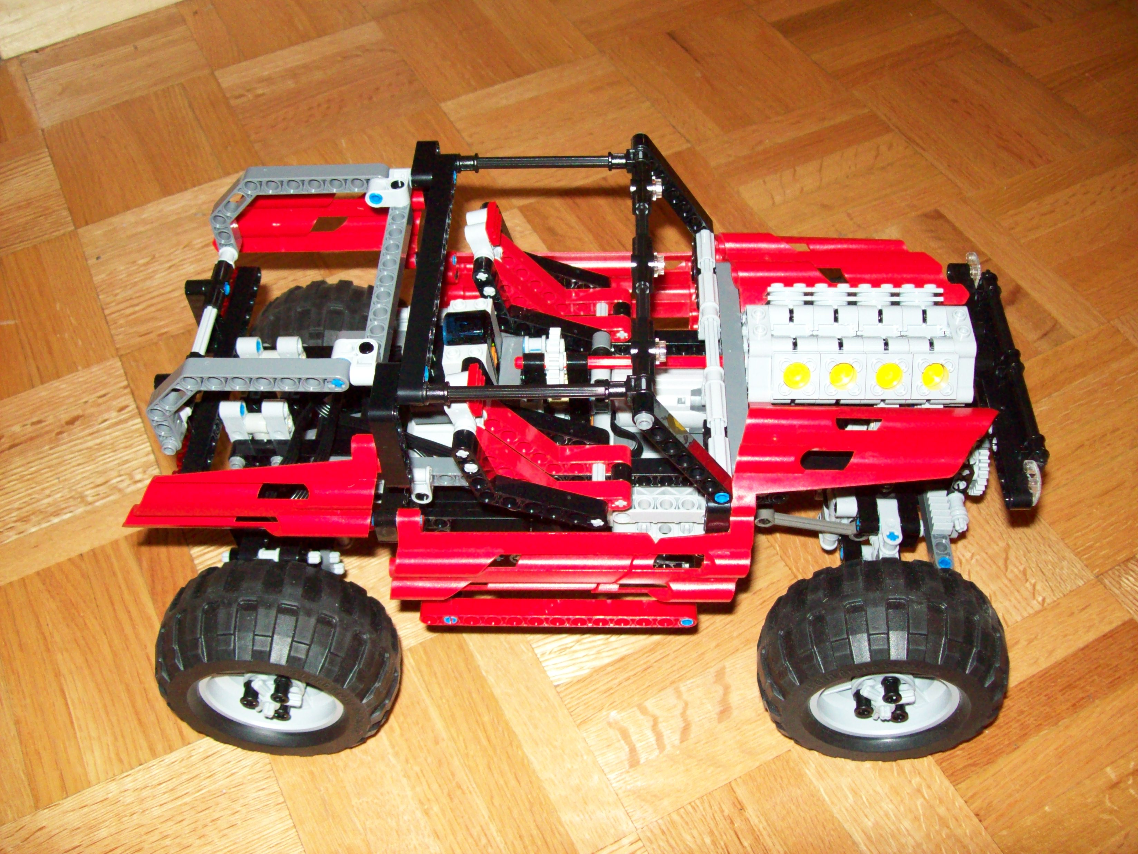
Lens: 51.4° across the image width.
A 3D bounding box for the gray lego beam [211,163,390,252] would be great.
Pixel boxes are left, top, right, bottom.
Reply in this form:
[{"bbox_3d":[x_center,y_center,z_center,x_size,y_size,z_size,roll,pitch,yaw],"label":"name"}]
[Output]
[{"bbox_3d":[-0.101,-0.082,0.453,0.071,0.040,0.008,0,51,3],"label":"gray lego beam"}]

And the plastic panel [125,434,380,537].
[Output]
[{"bbox_3d":[-0.105,0.021,0.405,0.086,0.013,0.042,0,52,3],"label":"plastic panel"}]

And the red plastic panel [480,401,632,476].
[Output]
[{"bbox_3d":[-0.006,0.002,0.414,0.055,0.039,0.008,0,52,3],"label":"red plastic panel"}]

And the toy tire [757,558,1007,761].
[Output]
[{"bbox_3d":[0.121,0.093,0.459,0.096,0.096,0.045,1,51,4],"label":"toy tire"}]

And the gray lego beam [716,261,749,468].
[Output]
[{"bbox_3d":[0.061,-0.022,0.441,0.008,0.008,0.104,0,52,3],"label":"gray lego beam"}]

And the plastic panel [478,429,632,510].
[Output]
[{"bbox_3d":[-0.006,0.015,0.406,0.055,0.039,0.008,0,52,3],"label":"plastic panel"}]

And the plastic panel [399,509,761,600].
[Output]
[{"bbox_3d":[-0.001,0.046,0.419,0.130,0.046,0.014,0,52,3],"label":"plastic panel"}]

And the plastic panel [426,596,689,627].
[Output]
[{"bbox_3d":[-0.004,0.069,0.442,0.103,0.008,0.008,0,51,3],"label":"plastic panel"}]

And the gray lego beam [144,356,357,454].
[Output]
[{"bbox_3d":[-0.105,-0.007,0.394,0.071,0.039,0.008,0,52,3],"label":"gray lego beam"}]

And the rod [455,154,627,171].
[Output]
[{"bbox_3d":[-0.010,-0.098,0.440,0.064,0.007,0.007,0,51,3],"label":"rod"}]

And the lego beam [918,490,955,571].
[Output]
[{"bbox_3d":[0.155,0.034,0.506,0.008,0.008,0.071,0,51,3],"label":"lego beam"}]

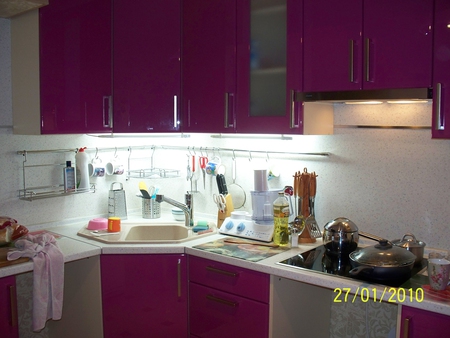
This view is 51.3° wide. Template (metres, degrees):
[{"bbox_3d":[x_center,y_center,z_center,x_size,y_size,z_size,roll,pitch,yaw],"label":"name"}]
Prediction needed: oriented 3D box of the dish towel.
[{"bbox_3d":[-0.835,0.503,2.076,0.255,0.355,0.240,4,7,40],"label":"dish towel"}]

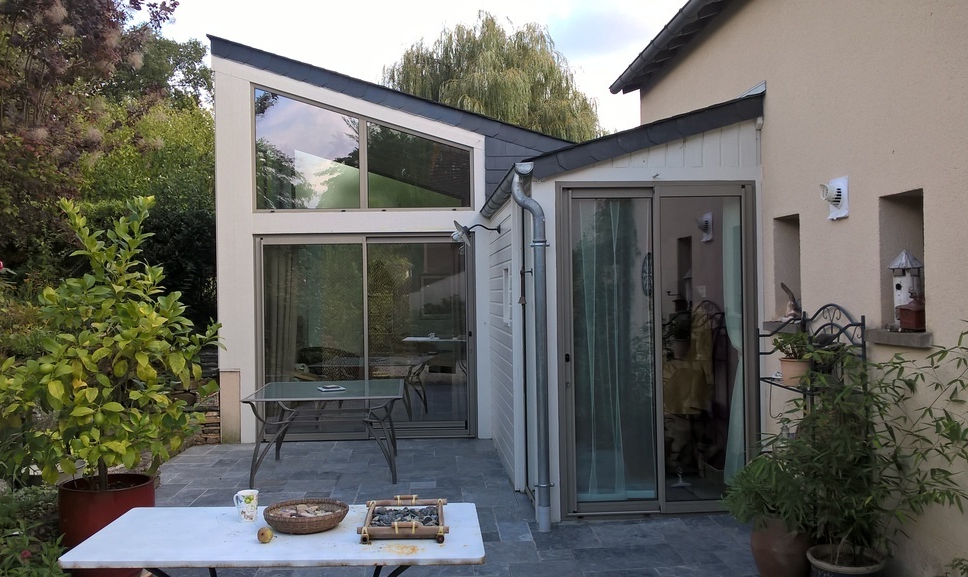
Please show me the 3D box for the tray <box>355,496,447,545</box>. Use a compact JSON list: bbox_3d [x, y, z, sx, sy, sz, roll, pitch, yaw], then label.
[{"bbox_3d":[-0.276,0.814,2.894,0.305,0.068,0.365,-1,0,1],"label":"tray"}]

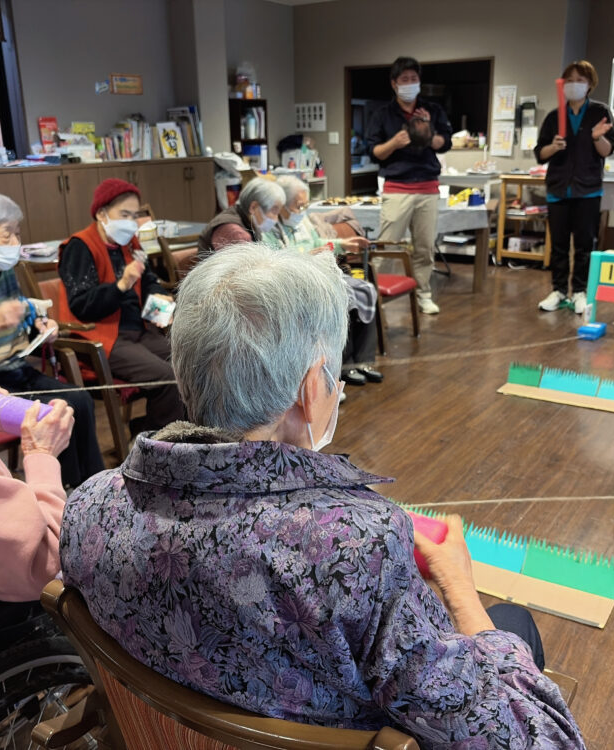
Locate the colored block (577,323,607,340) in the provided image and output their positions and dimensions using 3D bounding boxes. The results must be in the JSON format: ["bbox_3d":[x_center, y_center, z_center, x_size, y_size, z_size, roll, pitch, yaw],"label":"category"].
[{"bbox_3d":[1.839,-0.280,4.839,0.108,0.048,0.225,11,22,33],"label":"colored block"}]

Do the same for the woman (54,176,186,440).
[{"bbox_3d":[-0.631,-0.192,2.978,0.680,1.130,0.520,8,20,27],"label":"woman"}]

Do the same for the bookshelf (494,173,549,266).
[{"bbox_3d":[2.212,-1.507,7.295,0.510,0.850,0.470,11,22,33],"label":"bookshelf"}]

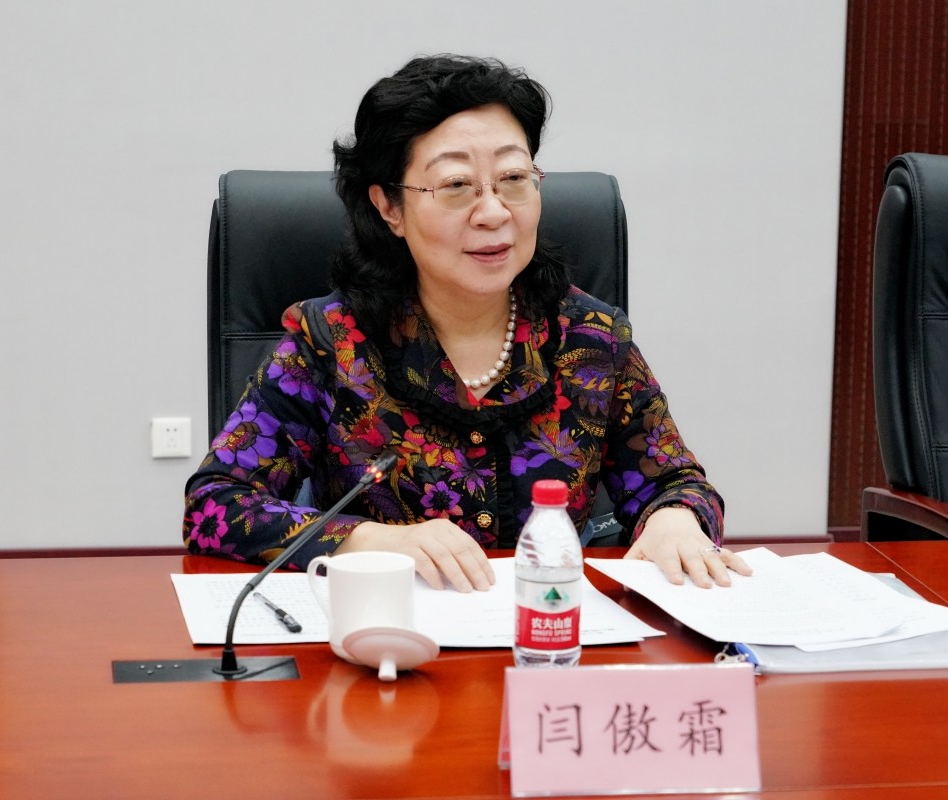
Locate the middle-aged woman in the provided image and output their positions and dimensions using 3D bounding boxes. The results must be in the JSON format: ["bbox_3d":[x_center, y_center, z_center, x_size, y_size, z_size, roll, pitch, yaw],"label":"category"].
[{"bbox_3d":[-0.034,0.243,2.636,0.600,1.270,0.620,-1,9,-12],"label":"middle-aged woman"}]

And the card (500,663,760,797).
[{"bbox_3d":[0.122,0.251,1.770,0.195,0.092,0.072,0,9,-7],"label":"card"}]

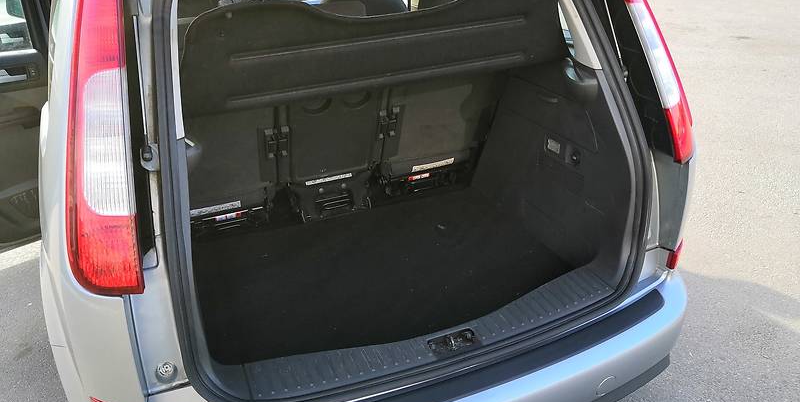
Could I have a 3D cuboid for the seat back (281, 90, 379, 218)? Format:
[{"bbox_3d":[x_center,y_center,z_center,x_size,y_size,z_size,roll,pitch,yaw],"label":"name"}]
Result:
[{"bbox_3d":[-0.263,-0.271,2.349,0.400,0.640,0.140,-13,46,-18],"label":"seat back"}]

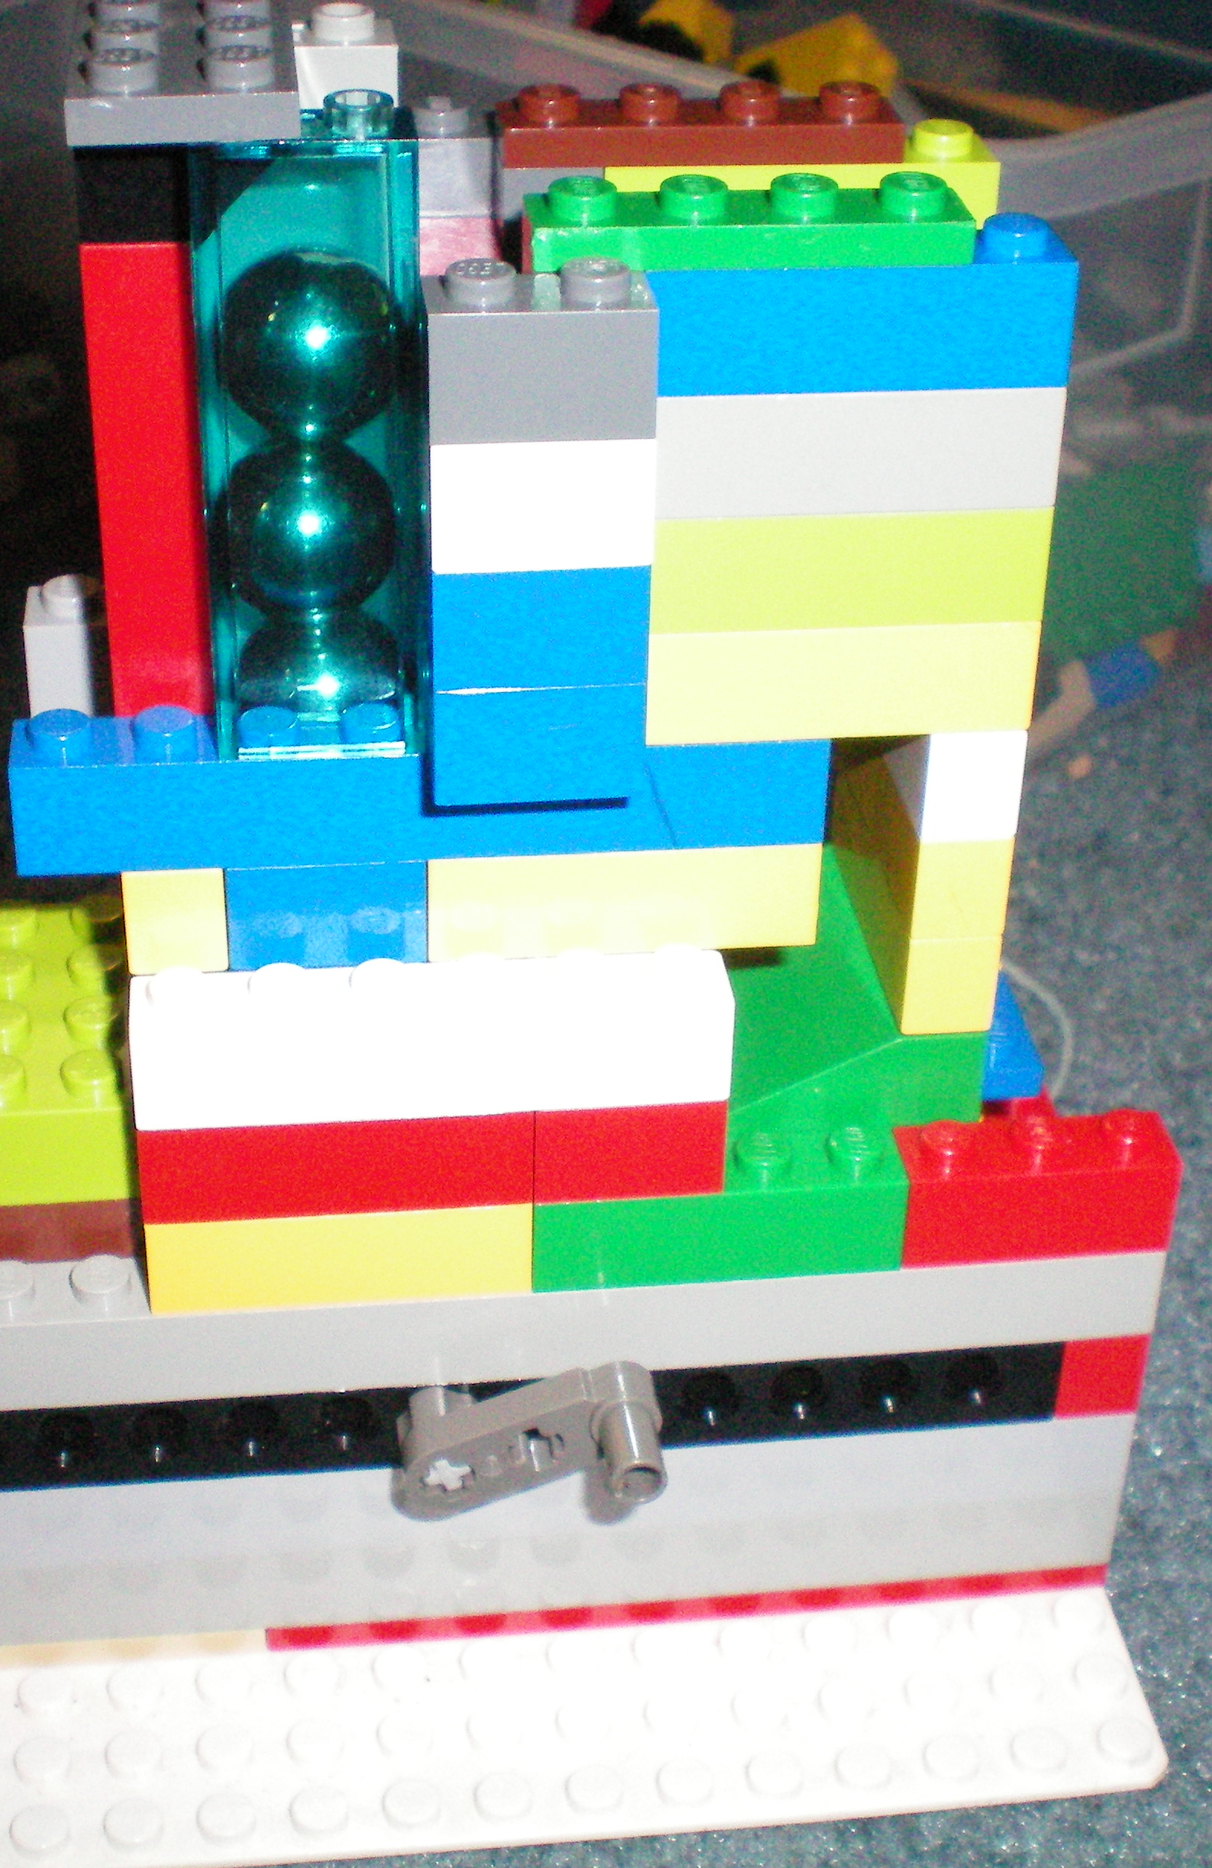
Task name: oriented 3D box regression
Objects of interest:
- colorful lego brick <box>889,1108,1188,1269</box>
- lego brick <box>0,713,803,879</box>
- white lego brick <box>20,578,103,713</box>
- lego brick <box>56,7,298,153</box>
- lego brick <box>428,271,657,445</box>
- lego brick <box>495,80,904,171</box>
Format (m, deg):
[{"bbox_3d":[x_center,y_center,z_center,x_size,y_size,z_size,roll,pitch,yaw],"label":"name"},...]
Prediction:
[{"bbox_3d":[0.037,0.022,0.239,0.024,0.010,0.008,-3,33,-6],"label":"colorful lego brick"},{"bbox_3d":[-0.015,-0.013,0.219,0.064,0.011,0.008,-3,33,-7],"label":"lego brick"},{"bbox_3d":[-0.045,-0.025,0.236,0.008,0.011,0.008,-2,34,-6],"label":"white lego brick"},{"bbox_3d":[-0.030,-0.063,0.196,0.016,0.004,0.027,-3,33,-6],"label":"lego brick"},{"bbox_3d":[-0.005,-0.041,0.193,0.016,0.010,0.008,-3,33,-6],"label":"lego brick"},{"bbox_3d":[0.008,-0.065,0.217,0.032,0.005,0.008,-3,33,-7],"label":"lego brick"}]

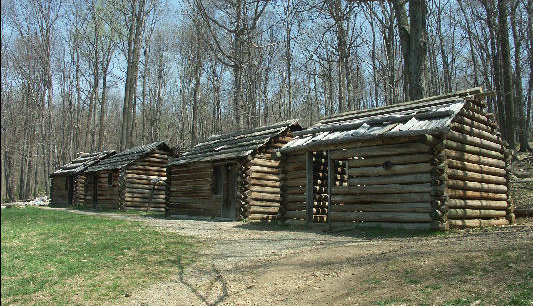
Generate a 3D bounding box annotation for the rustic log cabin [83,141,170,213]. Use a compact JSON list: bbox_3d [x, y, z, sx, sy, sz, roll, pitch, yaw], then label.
[{"bbox_3d":[-7.150,1.440,24.200,4.400,3.500,5.200,6,-9,-41],"label":"rustic log cabin"}]

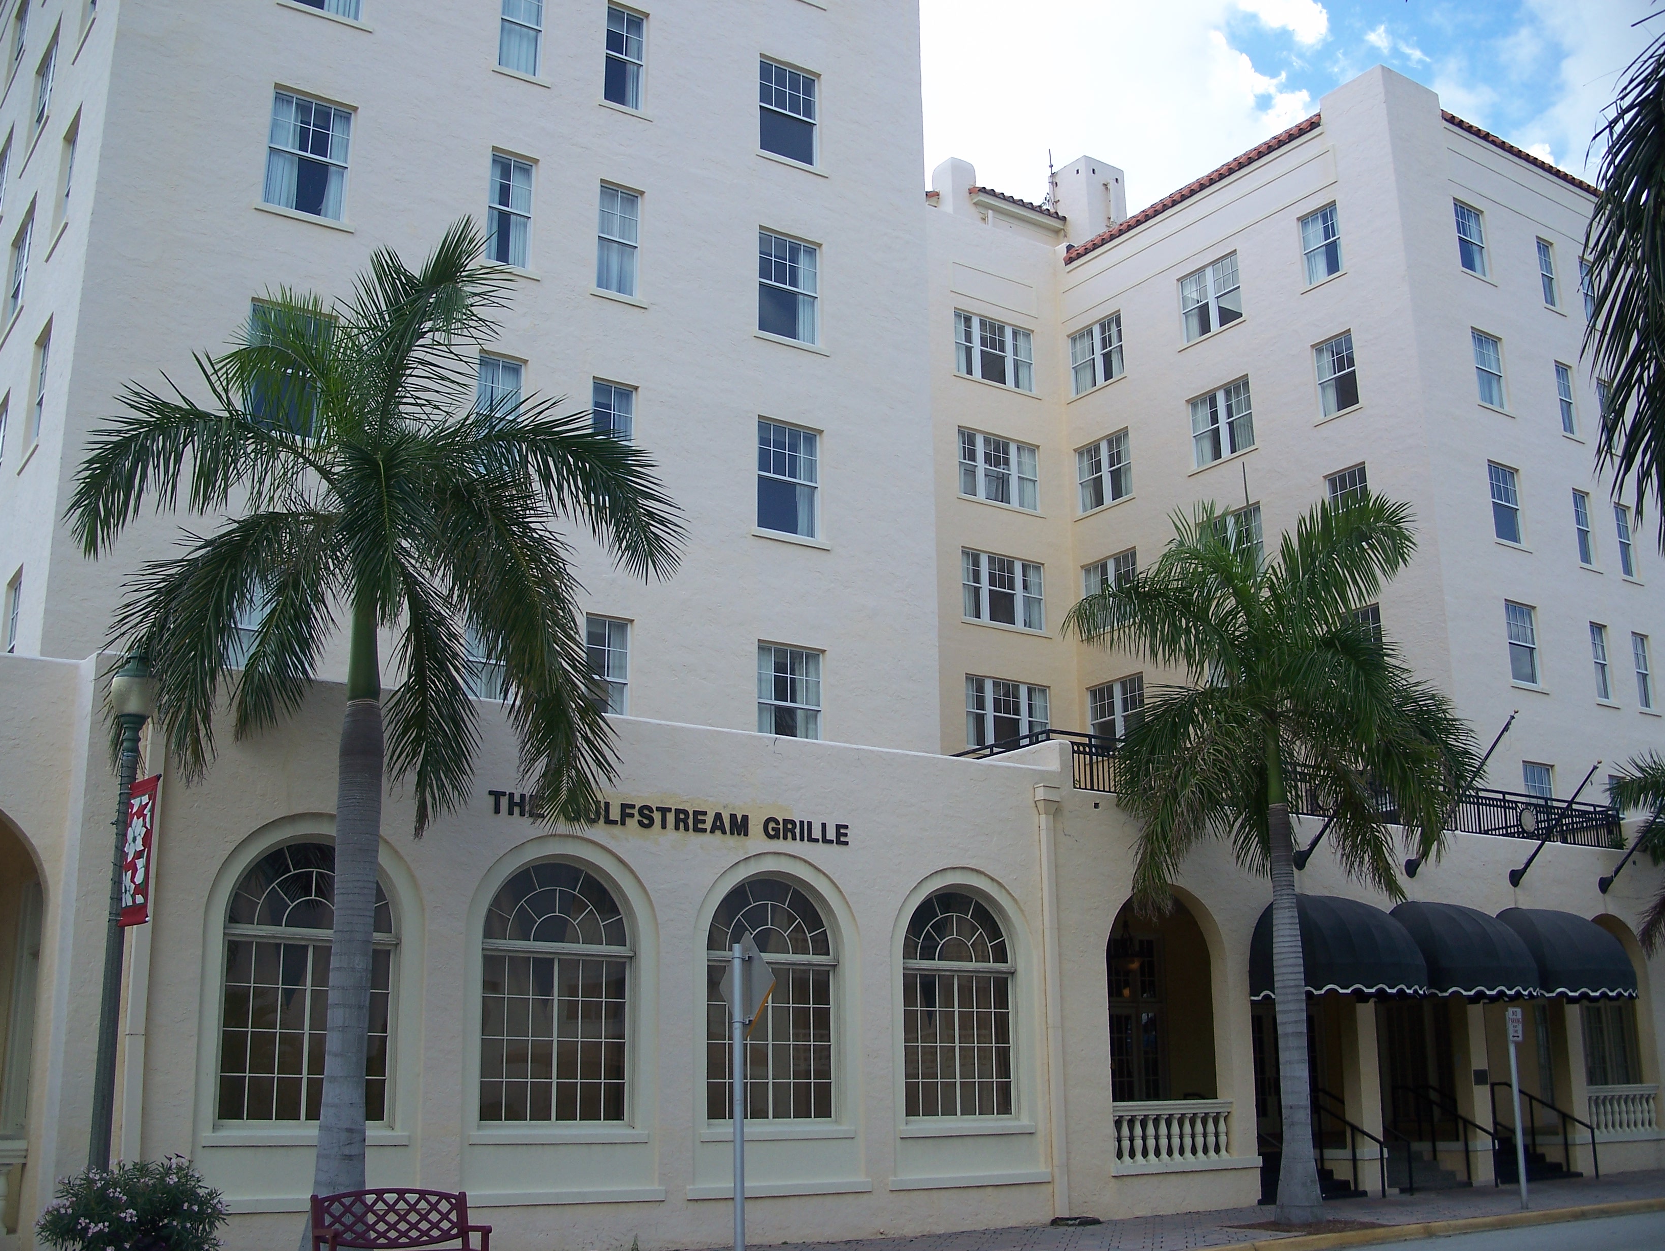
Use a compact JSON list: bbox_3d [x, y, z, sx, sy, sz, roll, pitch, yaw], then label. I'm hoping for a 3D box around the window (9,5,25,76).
[{"bbox_3d":[-14.822,-10.693,32.799,0.120,1.679,2.044,9,-18,-33],"label":"window"}]

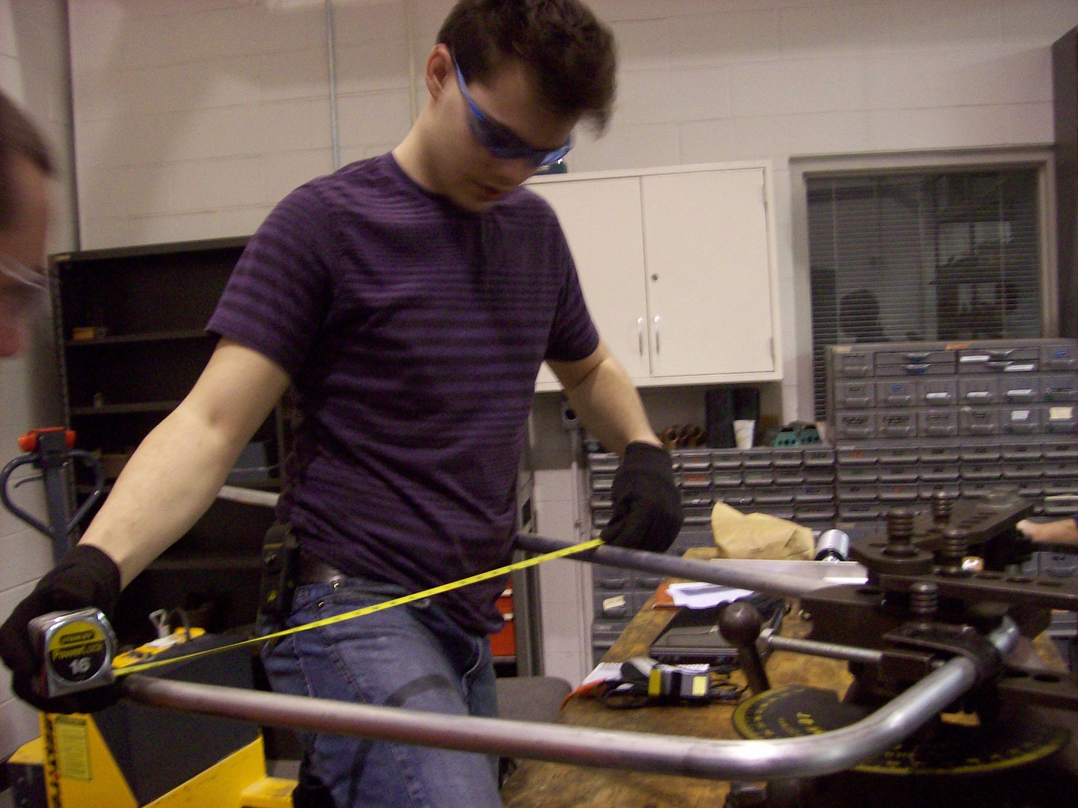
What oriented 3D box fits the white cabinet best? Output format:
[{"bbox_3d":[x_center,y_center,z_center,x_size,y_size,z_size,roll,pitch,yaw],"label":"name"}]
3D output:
[{"bbox_3d":[0.396,-0.458,4.086,0.914,0.763,0.320,-3,4,7],"label":"white cabinet"}]

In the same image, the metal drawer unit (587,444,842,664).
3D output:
[{"bbox_3d":[0.650,0.610,4.117,0.867,0.916,0.320,-3,4,7],"label":"metal drawer unit"}]

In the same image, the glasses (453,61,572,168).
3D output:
[{"bbox_3d":[-0.029,-0.350,1.363,0.145,0.155,0.050,2,-44,-39],"label":"glasses"}]

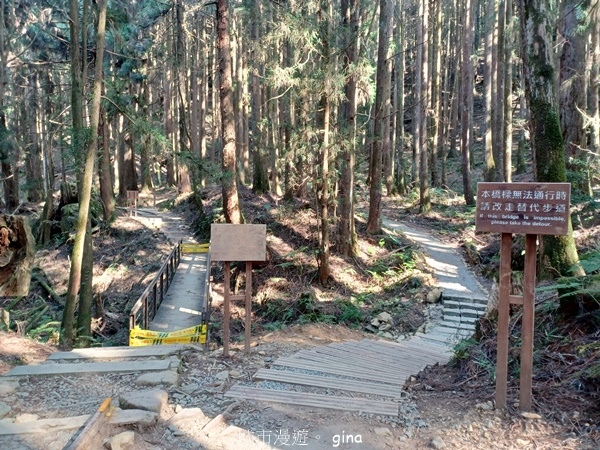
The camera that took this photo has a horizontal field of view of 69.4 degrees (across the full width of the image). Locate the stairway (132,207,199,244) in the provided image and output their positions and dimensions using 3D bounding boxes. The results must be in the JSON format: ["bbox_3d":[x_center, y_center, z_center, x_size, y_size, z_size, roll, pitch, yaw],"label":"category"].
[{"bbox_3d":[-7.500,-0.030,24.300,2.800,2.000,7.500,0,3,-19],"label":"stairway"}]

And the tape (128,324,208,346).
[{"bbox_3d":[-2.250,1.900,7.400,1.290,0.360,0.080,0,3,-12],"label":"tape"}]

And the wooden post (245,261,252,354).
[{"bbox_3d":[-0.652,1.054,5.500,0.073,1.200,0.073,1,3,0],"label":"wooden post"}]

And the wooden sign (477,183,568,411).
[{"bbox_3d":[1.610,0.537,3.215,0.625,1.680,0.110,1,3,11],"label":"wooden sign"}]

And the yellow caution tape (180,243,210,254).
[{"bbox_3d":[-4.680,1.060,19.500,1.290,0.400,0.080,0,3,-12],"label":"yellow caution tape"}]

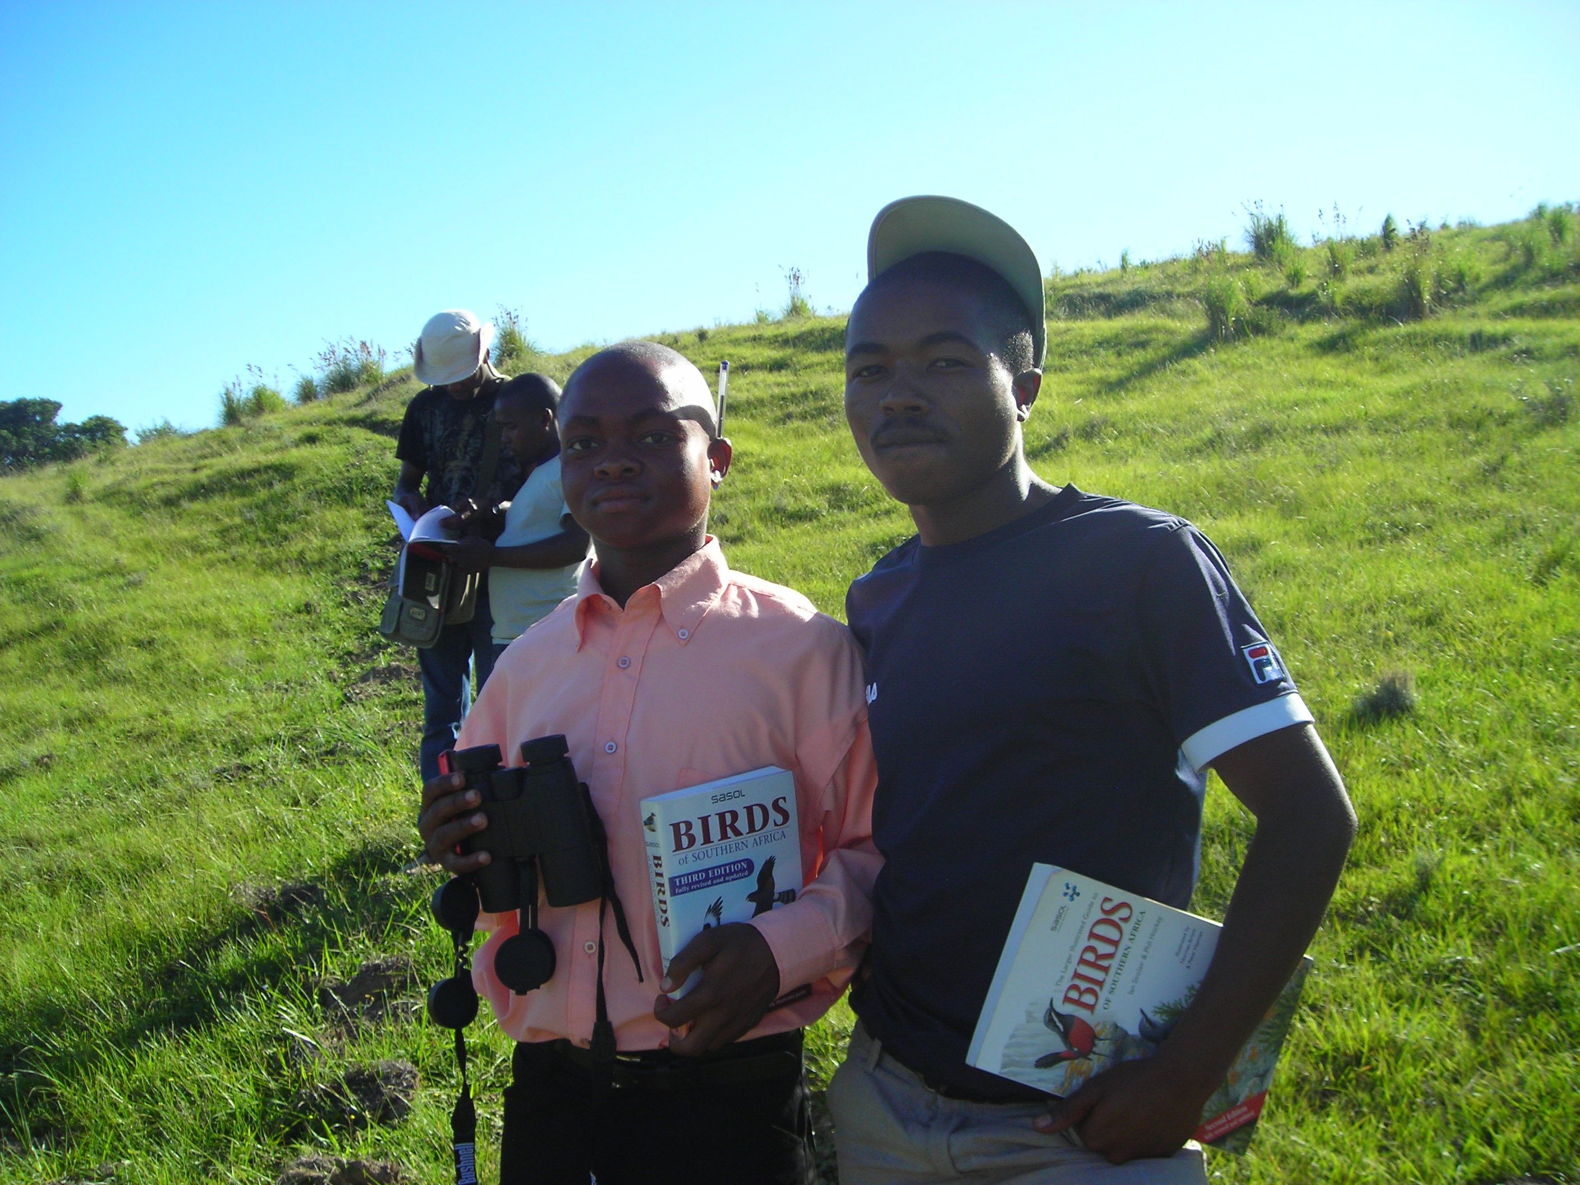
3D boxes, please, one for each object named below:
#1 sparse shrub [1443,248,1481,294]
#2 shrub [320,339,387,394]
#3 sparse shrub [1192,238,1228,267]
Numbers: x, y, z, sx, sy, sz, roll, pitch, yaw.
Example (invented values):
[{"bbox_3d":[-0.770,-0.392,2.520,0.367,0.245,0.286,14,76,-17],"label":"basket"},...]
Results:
[{"bbox_3d":[7.176,-3.423,18.500,0.408,0.513,0.376,0,0,0],"label":"sparse shrub"},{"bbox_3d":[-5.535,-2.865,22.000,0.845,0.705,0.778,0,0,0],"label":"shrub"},{"bbox_3d":[6.291,-5.098,26.000,0.537,0.444,0.494,0,5,0],"label":"sparse shrub"}]

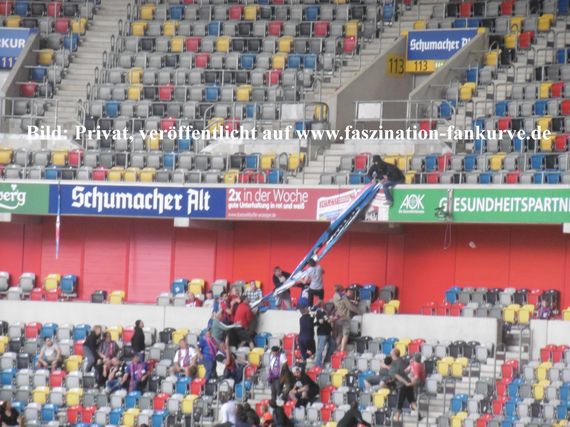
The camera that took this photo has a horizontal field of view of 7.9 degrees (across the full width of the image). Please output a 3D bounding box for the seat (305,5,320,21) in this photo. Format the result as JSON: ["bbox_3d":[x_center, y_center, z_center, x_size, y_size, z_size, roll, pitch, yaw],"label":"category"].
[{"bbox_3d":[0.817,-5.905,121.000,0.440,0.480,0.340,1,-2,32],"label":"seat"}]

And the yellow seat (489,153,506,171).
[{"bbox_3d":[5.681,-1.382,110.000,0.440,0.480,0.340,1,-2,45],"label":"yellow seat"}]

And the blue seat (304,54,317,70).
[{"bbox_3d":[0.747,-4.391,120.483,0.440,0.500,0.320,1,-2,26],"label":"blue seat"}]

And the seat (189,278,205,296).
[{"bbox_3d":[-2.365,2.005,111.200,0.450,0.500,0.340,1,-2,30],"label":"seat"}]

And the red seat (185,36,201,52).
[{"bbox_3d":[-2.689,-4.903,119.600,0.440,0.480,0.320,1,-2,28],"label":"red seat"}]

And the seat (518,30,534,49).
[{"bbox_3d":[6.573,-4.736,112.000,0.420,0.480,0.300,2,3,41],"label":"seat"}]

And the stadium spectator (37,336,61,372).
[{"bbox_3d":[-6.207,3.832,108.000,0.580,1.200,0.780,1,2,22],"label":"stadium spectator"}]

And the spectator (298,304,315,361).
[{"bbox_3d":[0.560,3.230,107.200,0.500,1.720,0.450,2,-1,15],"label":"spectator"}]

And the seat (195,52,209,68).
[{"bbox_3d":[-2.374,-4.350,117.000,0.440,0.470,0.320,1,-2,31],"label":"seat"}]

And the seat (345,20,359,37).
[{"bbox_3d":[1.875,-5.215,116.000,0.440,0.470,0.320,1,-2,33],"label":"seat"}]

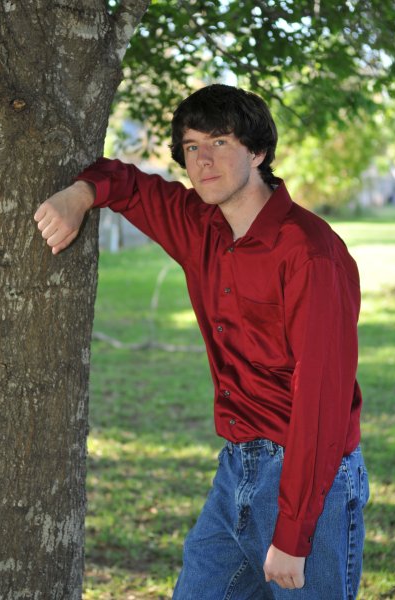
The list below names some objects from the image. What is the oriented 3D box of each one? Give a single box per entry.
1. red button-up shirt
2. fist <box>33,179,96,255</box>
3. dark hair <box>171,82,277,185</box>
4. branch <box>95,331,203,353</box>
[{"bbox_3d":[0.050,0.102,2.820,0.500,0.780,0.480,-4,6,-44],"label":"red button-up shirt"},{"bbox_3d":[-0.265,-0.164,2.720,0.140,0.095,0.085,-44,6,-20],"label":"fist"},{"bbox_3d":[0.057,-0.345,2.880,0.200,0.205,0.245,-7,4,30],"label":"dark hair"},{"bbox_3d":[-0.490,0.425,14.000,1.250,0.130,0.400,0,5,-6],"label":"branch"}]

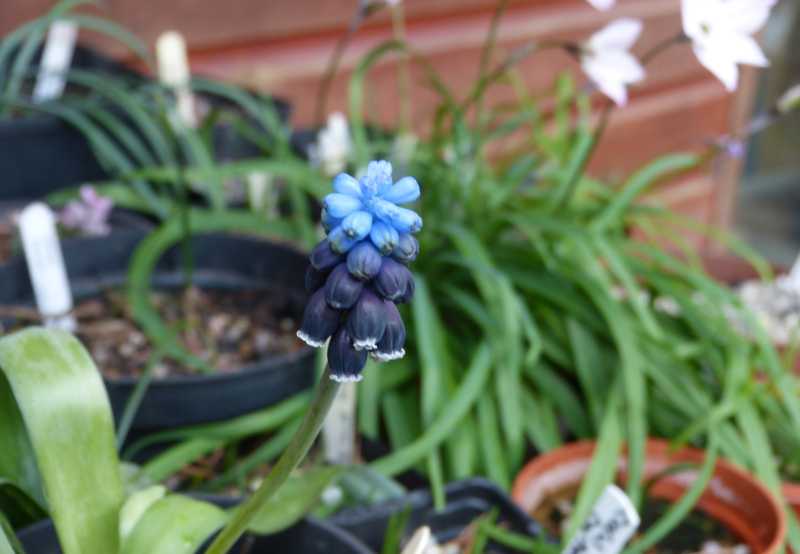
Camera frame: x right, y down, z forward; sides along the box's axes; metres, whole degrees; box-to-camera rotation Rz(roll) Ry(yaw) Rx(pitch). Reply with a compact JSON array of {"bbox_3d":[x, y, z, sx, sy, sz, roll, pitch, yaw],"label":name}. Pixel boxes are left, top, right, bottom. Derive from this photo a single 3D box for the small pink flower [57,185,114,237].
[{"bbox_3d":[-0.157,-0.034,0.670,0.028,0.022,0.024,6,20,0],"label":"small pink flower"}]

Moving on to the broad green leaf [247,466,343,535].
[{"bbox_3d":[-0.032,0.068,0.410,0.031,0.016,0.018,6,20,0],"label":"broad green leaf"}]

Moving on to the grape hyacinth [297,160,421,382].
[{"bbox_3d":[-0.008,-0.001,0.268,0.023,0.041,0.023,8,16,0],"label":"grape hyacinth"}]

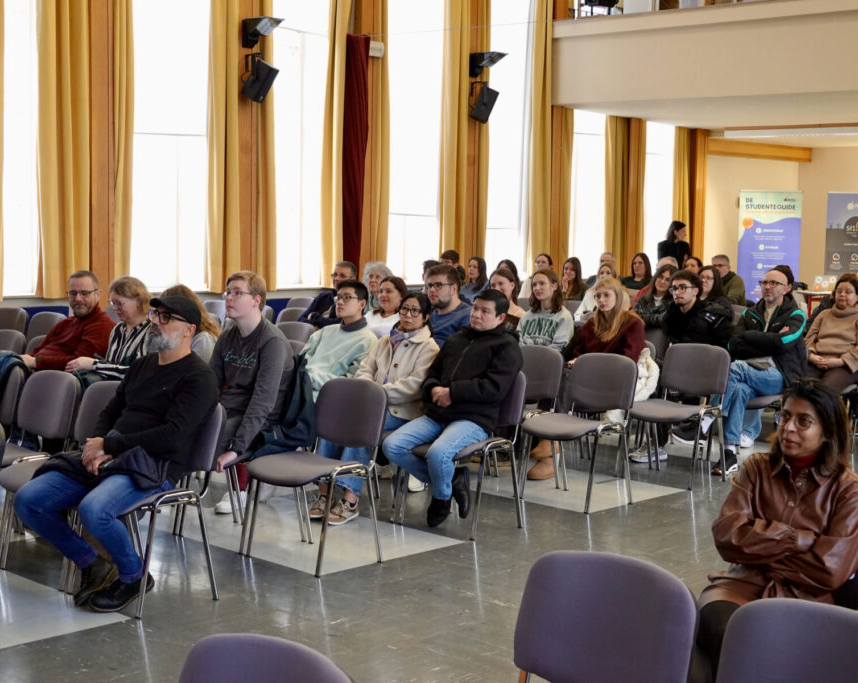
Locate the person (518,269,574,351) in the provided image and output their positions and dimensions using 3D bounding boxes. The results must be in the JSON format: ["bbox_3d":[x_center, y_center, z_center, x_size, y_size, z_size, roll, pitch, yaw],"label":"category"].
[{"bbox_3d":[0.608,0.152,8.932,0.500,1.240,0.800,5,6,37],"label":"person"}]

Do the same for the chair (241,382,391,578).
[{"bbox_3d":[-0.520,0.590,6.207,0.525,0.820,0.540,6,7,44],"label":"chair"}]

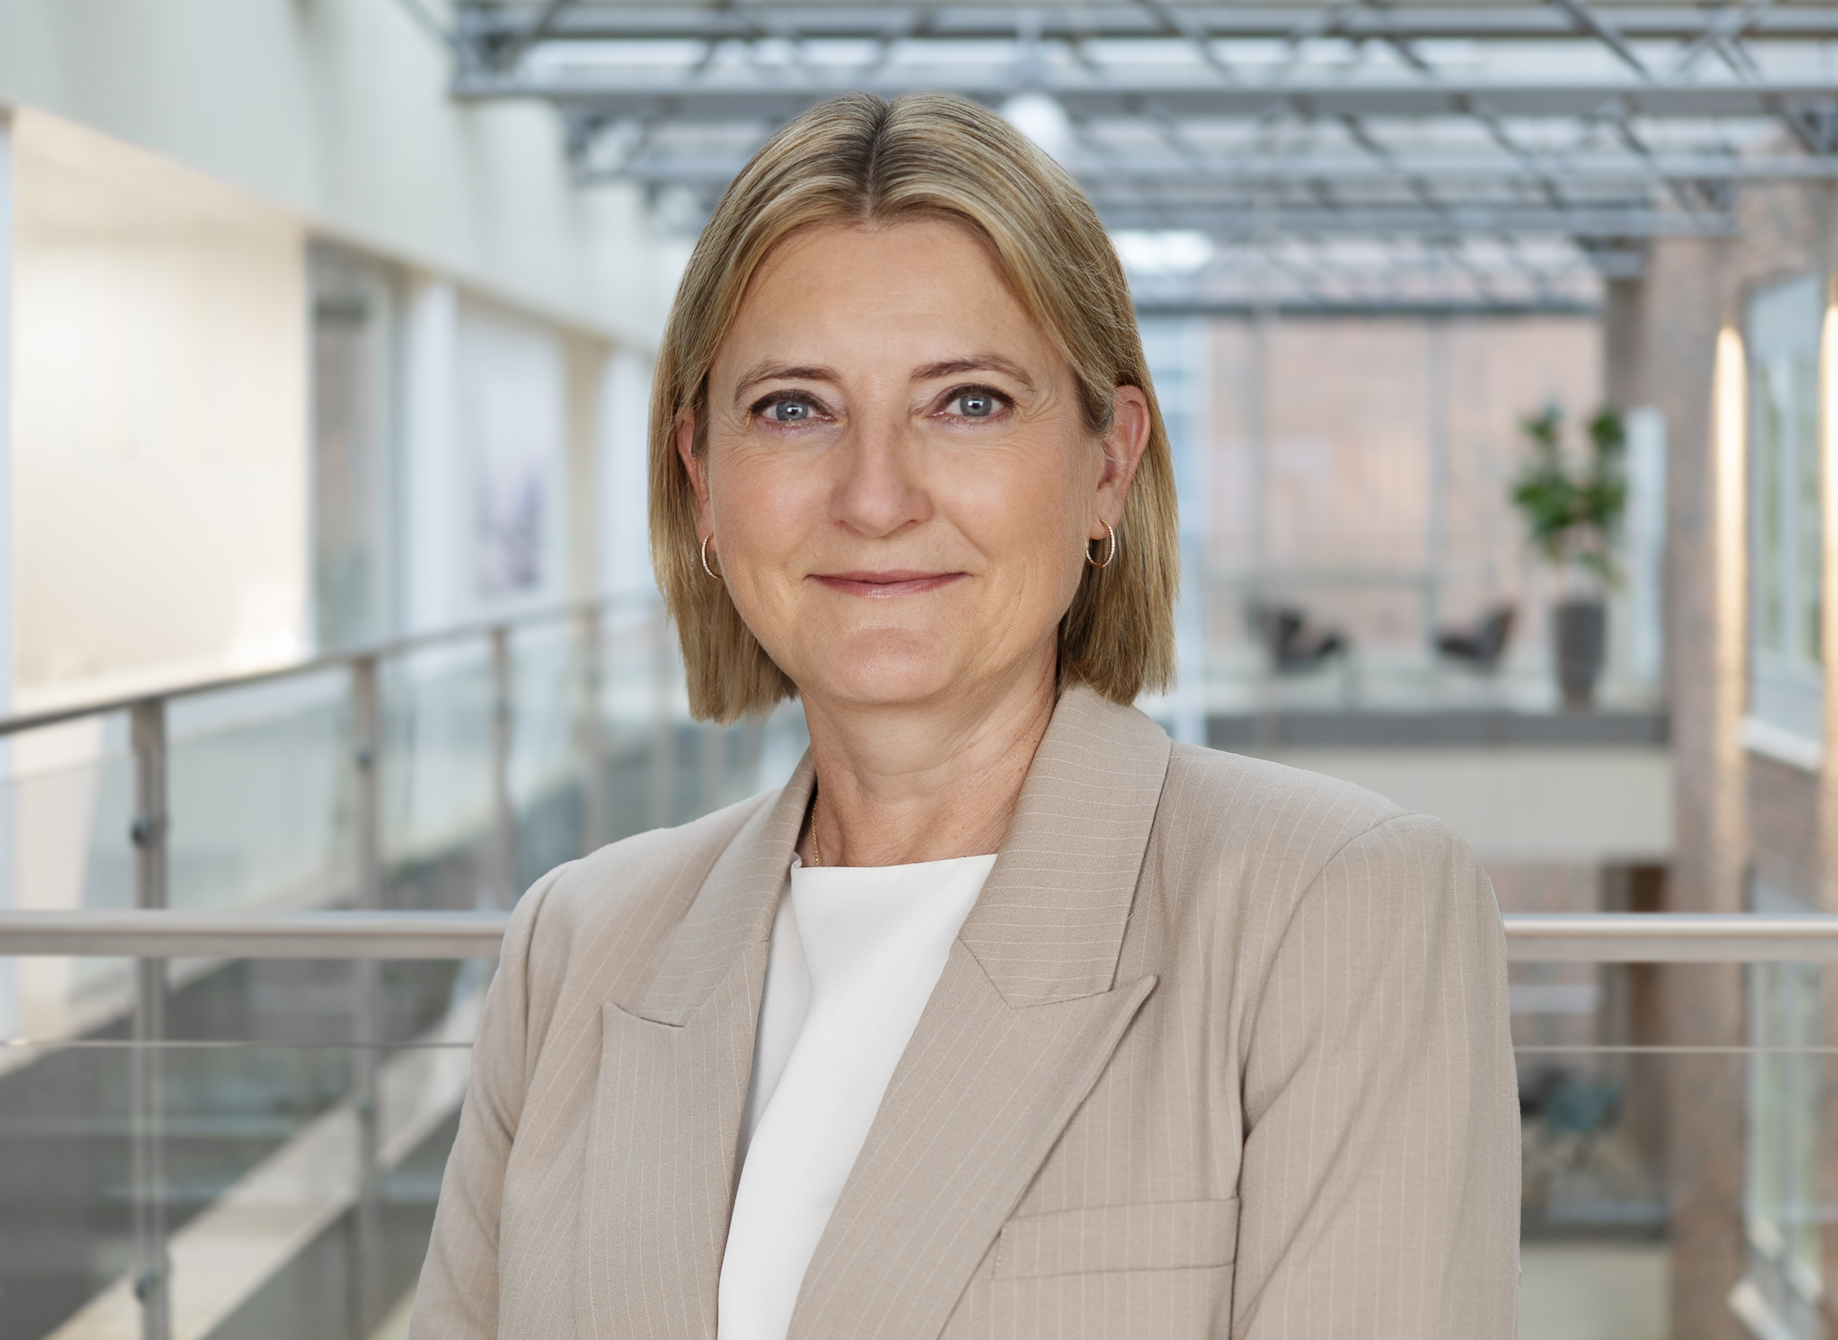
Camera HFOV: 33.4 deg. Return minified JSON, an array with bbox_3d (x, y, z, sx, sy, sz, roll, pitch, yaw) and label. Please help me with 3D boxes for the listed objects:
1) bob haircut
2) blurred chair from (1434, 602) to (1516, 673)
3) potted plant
[{"bbox_3d":[-0.002,-0.099,1.162,0.198,0.232,0.200,-1,3,7],"label":"bob haircut"},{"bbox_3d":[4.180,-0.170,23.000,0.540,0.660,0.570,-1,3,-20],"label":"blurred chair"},{"bbox_3d":[4.745,-0.830,22.400,0.820,2.180,0.800,0,3,0],"label":"potted plant"}]

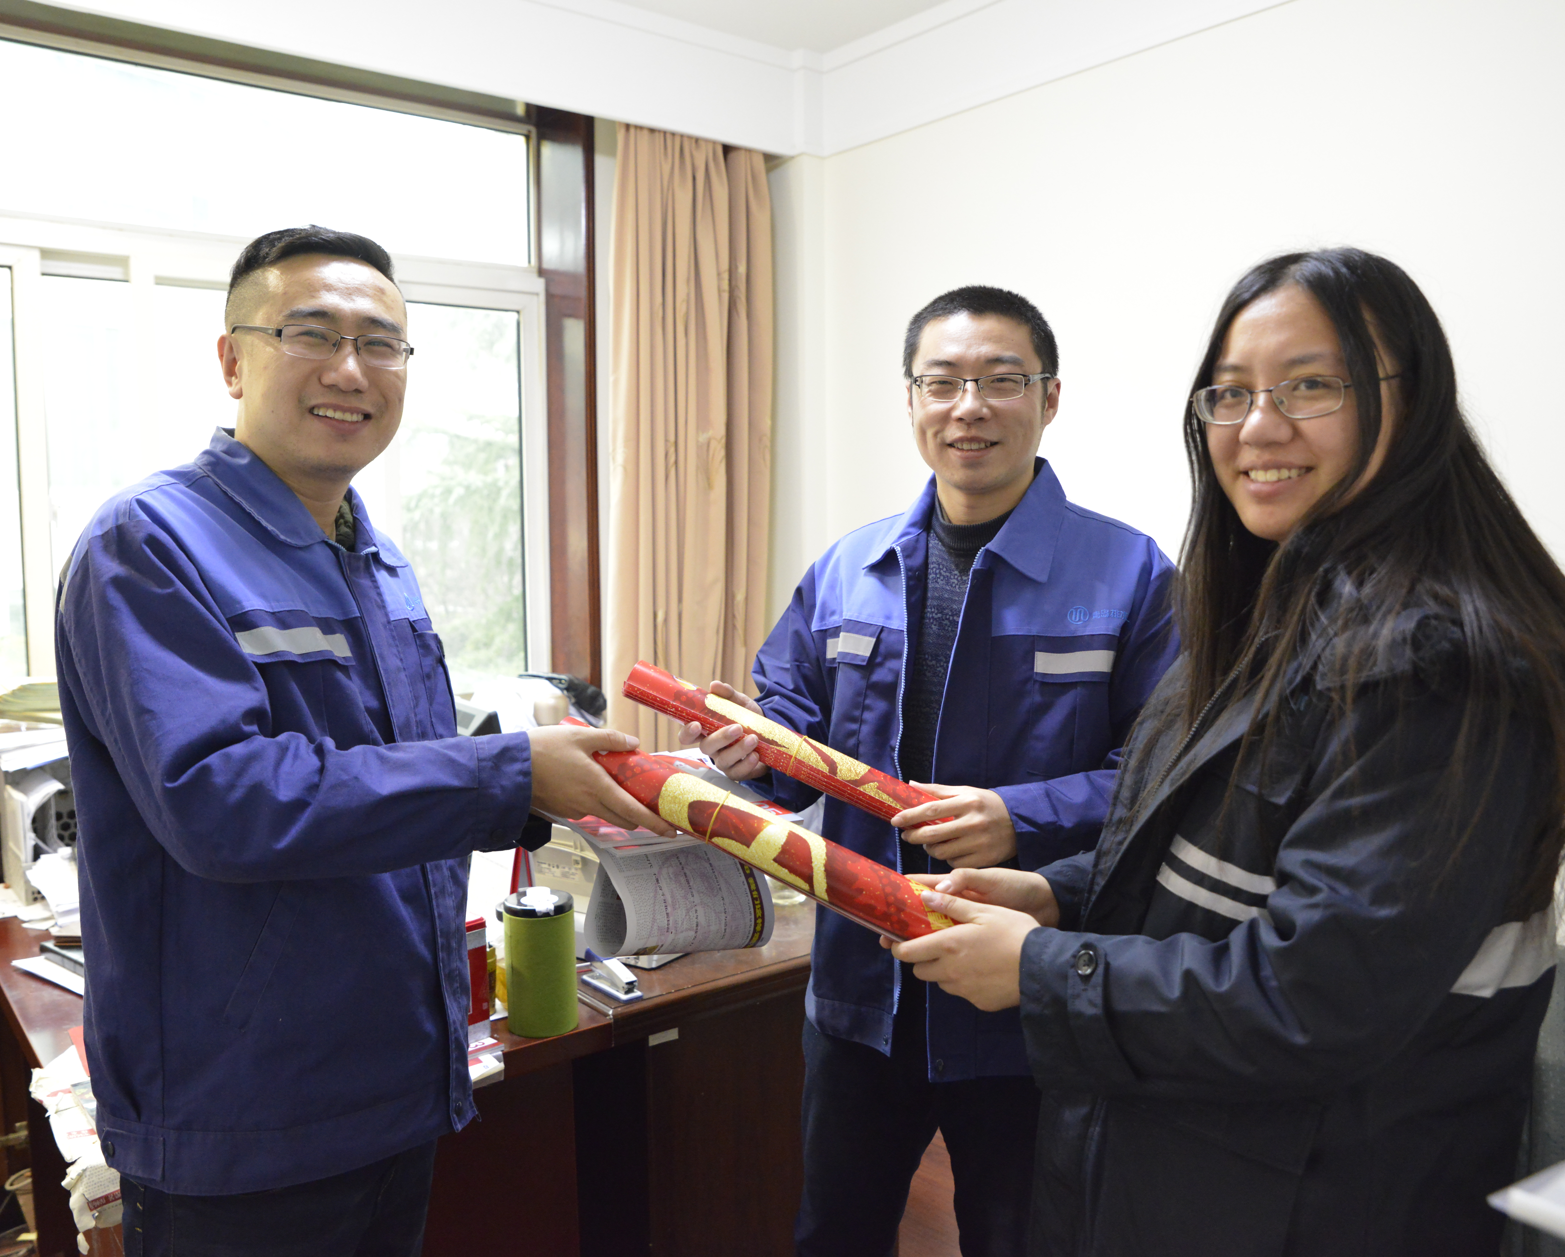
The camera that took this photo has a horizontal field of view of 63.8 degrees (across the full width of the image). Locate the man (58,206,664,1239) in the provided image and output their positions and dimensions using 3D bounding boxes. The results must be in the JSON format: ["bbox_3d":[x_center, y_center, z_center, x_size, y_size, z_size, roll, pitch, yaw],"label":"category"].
[{"bbox_3d":[-0.376,0.465,1.242,0.560,1.730,0.520,3,6,26],"label":"man"}]

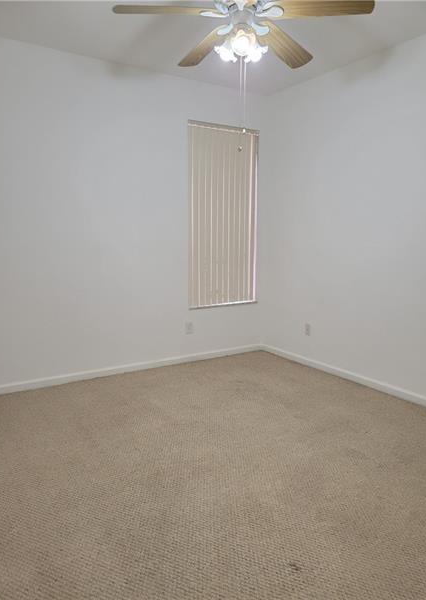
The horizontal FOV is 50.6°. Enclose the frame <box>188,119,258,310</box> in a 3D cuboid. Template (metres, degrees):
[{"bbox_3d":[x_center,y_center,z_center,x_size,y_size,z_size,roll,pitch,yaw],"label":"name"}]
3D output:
[{"bbox_3d":[0.116,-0.819,4.544,0.843,1.778,0.100,-5,10,-33],"label":"frame"}]

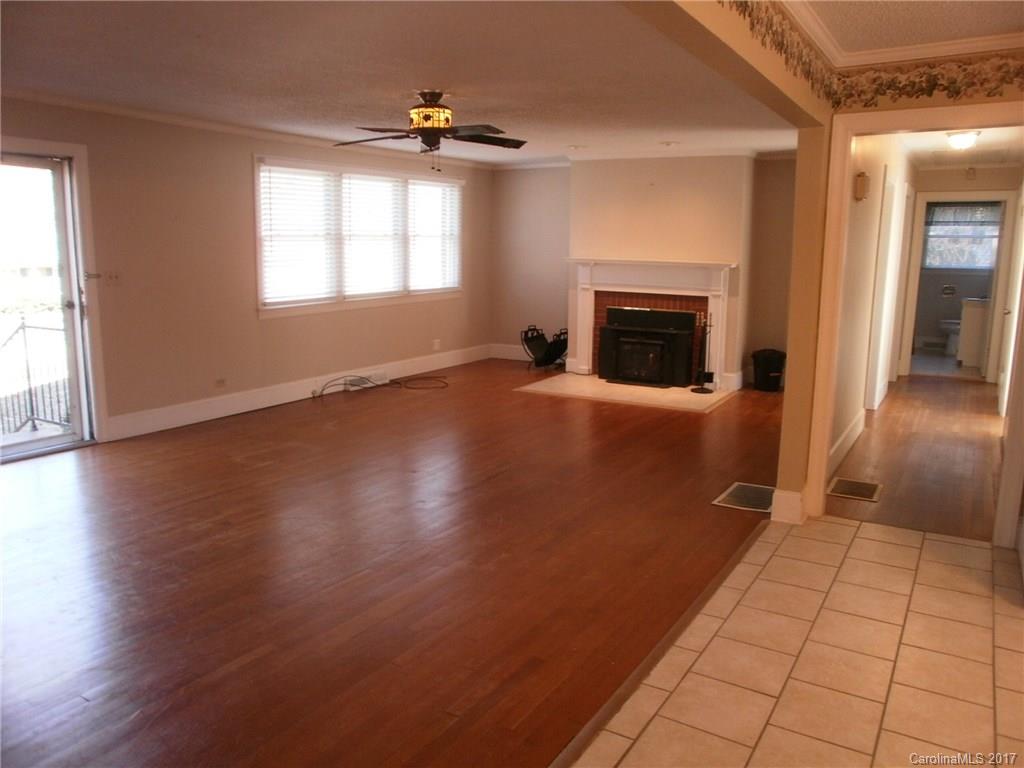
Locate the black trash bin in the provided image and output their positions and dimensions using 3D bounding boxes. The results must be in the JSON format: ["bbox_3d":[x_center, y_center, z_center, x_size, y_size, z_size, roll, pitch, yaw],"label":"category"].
[{"bbox_3d":[2.733,-0.140,8.158,0.350,0.410,0.350,6,12,31],"label":"black trash bin"}]

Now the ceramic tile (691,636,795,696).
[{"bbox_3d":[0.826,1.000,2.731,0.300,0.010,0.300,6,12,31],"label":"ceramic tile"}]

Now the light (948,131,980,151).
[{"bbox_3d":[3.825,-2.059,6.529,0.295,0.140,0.295,6,12,31],"label":"light"}]

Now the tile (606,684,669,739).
[{"bbox_3d":[0.414,1.071,2.514,0.103,0.010,0.305,6,12,31],"label":"tile"}]

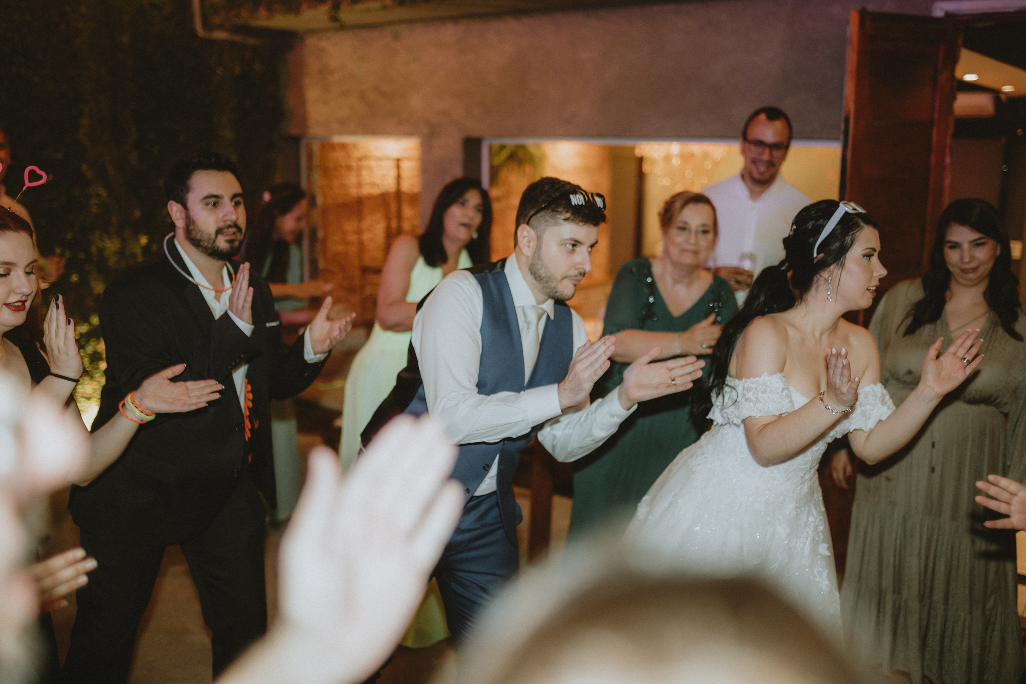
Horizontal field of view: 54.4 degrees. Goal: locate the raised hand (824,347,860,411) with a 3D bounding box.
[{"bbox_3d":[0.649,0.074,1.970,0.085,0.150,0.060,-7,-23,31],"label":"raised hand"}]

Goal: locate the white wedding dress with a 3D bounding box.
[{"bbox_3d":[0.456,0.652,2.263,0.820,1.190,0.850,-6,11,-34],"label":"white wedding dress"}]

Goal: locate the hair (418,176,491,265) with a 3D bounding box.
[{"bbox_3d":[-0.189,-0.397,3.330,0.220,0.300,0.220,1,7,-35],"label":"hair"}]

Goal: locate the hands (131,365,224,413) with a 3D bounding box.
[{"bbox_3d":[-0.646,0.090,1.920,0.175,0.095,0.060,-1,10,-9],"label":"hands"}]

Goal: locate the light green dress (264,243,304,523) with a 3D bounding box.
[{"bbox_3d":[-1.106,0.154,4.333,0.420,1.200,0.420,-7,12,-39],"label":"light green dress"}]

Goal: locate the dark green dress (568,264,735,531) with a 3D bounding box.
[{"bbox_3d":[0.432,0.427,3.010,0.550,1.330,0.420,0,10,-4],"label":"dark green dress"}]

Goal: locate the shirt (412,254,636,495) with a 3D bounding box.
[{"bbox_3d":[0.015,0.069,2.139,0.520,0.570,0.440,2,12,-38],"label":"shirt"}]

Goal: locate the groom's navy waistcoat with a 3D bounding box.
[{"bbox_3d":[-0.060,0.115,2.120,0.410,0.600,0.290,-9,29,-44],"label":"groom's navy waistcoat"}]

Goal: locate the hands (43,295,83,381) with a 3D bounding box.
[{"bbox_3d":[-0.830,-0.008,1.840,0.080,0.165,0.055,-8,3,20],"label":"hands"}]

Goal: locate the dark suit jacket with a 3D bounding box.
[{"bbox_3d":[-0.747,0.086,2.346,0.550,0.710,0.440,-8,12,-42],"label":"dark suit jacket"}]

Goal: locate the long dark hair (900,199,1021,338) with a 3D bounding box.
[{"bbox_3d":[1.246,-0.203,2.760,0.295,0.390,0.240,5,10,27],"label":"long dark hair"}]

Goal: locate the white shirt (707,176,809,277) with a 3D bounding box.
[{"bbox_3d":[0.801,-0.179,3.231,0.500,0.720,0.340,2,9,5],"label":"white shirt"}]

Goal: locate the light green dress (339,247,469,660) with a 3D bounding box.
[{"bbox_3d":[-0.361,0.343,3.420,0.460,1.350,0.440,-5,11,-33],"label":"light green dress"}]

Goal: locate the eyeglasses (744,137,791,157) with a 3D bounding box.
[{"bbox_3d":[0.763,-0.591,3.020,0.140,0.046,0.140,11,19,6],"label":"eyeglasses"}]

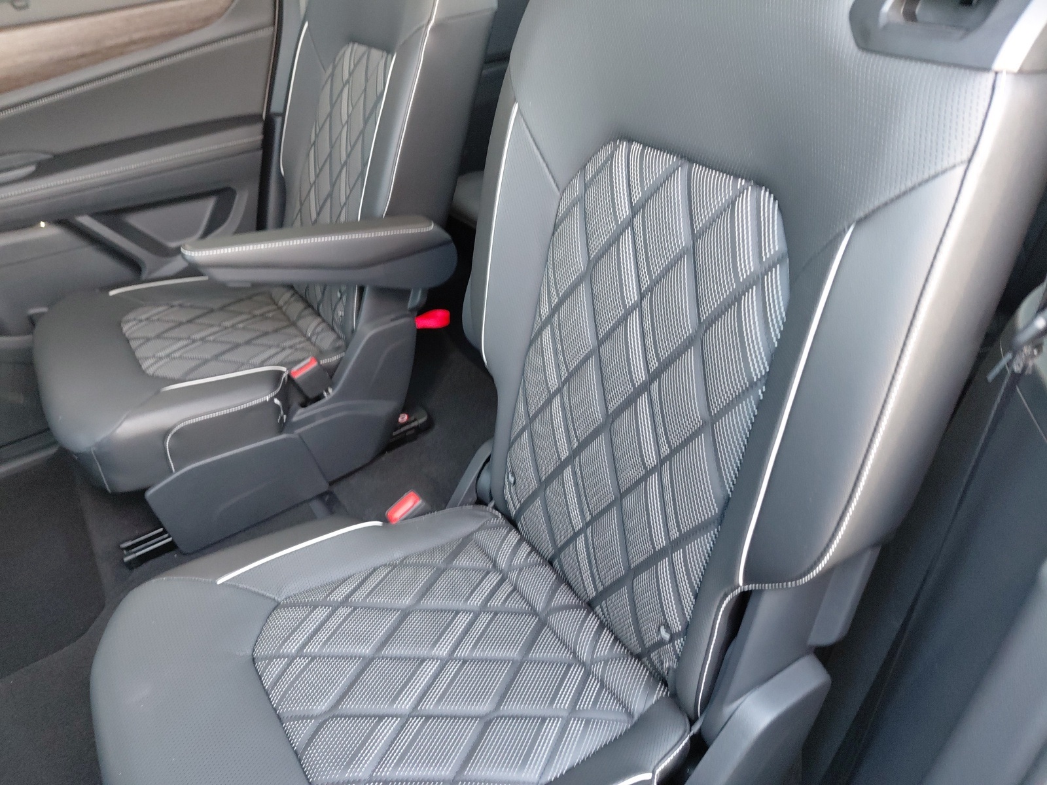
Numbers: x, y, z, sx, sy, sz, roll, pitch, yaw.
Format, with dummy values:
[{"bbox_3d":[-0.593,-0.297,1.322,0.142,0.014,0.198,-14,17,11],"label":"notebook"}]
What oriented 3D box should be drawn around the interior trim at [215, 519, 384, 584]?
[{"bbox_3d":[-0.249,0.177,0.860,0.197,0.019,0.012,-16,36,-30],"label":"interior trim"}]

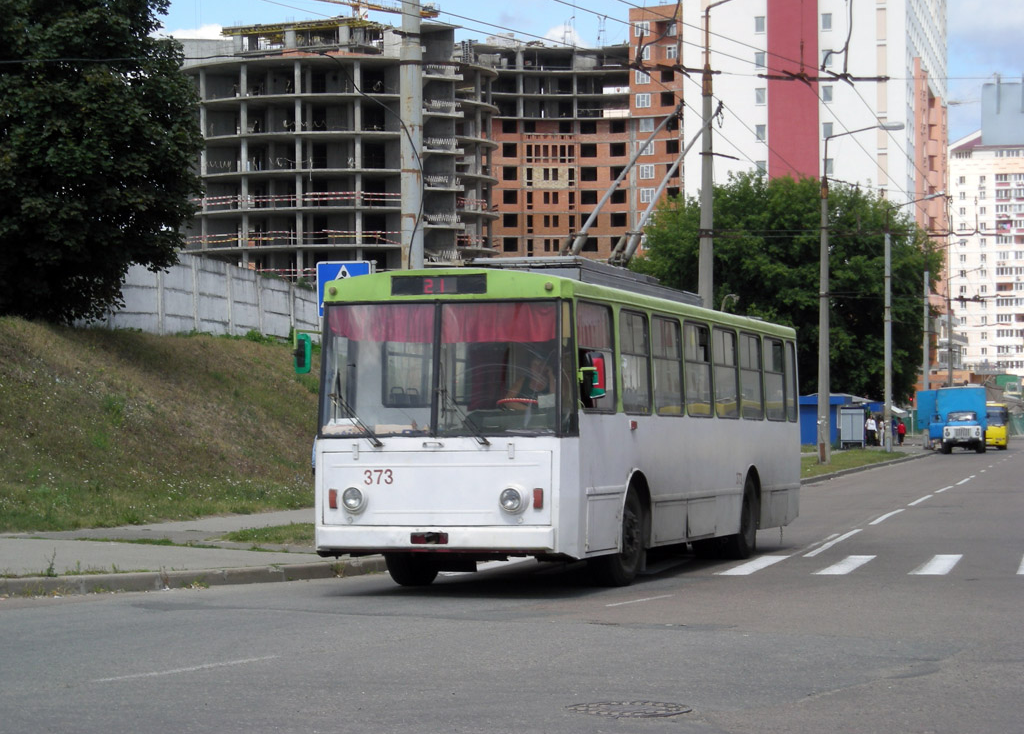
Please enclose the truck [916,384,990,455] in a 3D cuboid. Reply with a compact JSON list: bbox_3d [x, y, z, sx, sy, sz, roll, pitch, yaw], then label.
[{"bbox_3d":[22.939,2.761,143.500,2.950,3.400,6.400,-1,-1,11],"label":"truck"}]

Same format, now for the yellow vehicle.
[{"bbox_3d":[27.807,3.408,162.000,2.350,2.800,7.200,-1,-1,11],"label":"yellow vehicle"}]

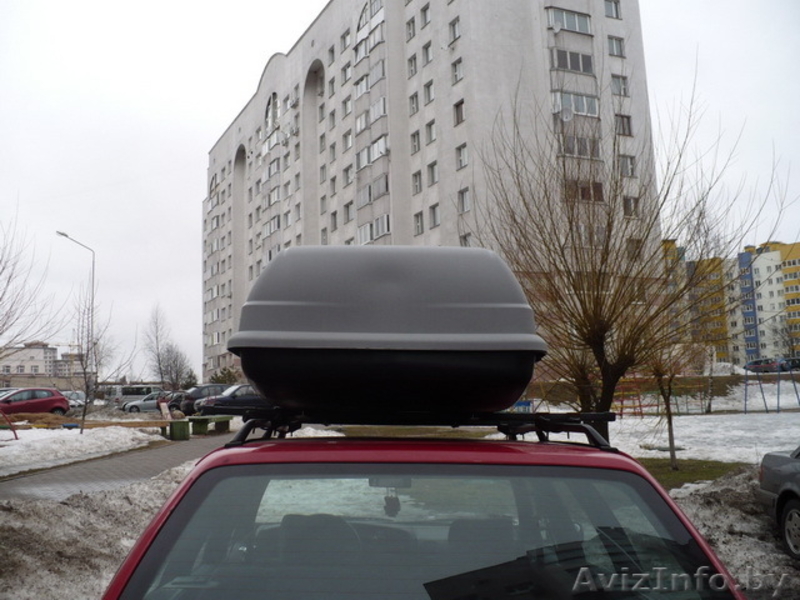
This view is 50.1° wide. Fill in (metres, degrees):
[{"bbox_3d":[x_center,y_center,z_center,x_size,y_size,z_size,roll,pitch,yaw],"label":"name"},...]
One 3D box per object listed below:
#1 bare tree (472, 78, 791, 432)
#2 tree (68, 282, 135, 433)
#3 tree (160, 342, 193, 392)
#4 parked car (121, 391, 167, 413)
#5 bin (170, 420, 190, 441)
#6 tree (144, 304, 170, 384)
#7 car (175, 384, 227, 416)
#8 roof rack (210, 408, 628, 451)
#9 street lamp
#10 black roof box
[{"bbox_3d":[4.622,-0.507,17.000,5.900,7.400,5.600,-1,-6,0],"label":"bare tree"},{"bbox_3d":[-9.425,1.847,27.000,2.100,4.700,2.000,-1,-6,0],"label":"tree"},{"bbox_3d":[-20.910,6.923,80.000,3.000,6.000,3.000,-1,-6,0],"label":"tree"},{"bbox_3d":[-15.855,6.561,55.000,4.400,1.430,1.720,1,-6,-17],"label":"parked car"},{"bbox_3d":[-6.417,3.815,25.000,0.560,0.580,0.560,-1,-6,0],"label":"bin"},{"bbox_3d":[-22.687,5.099,80.000,2.600,9.400,2.600,-1,-6,0],"label":"tree"},{"bbox_3d":[-8.926,5.029,43.000,4.400,1.500,1.750,4,-7,-37],"label":"car"},{"bbox_3d":[0.025,0.460,3.200,1.250,0.130,1.500,-1,-6,-3],"label":"roof rack"},{"bbox_3d":[-14.421,1.266,38.000,1.700,8.600,0.300,1,-6,-17],"label":"street lamp"},{"bbox_3d":[-0.070,0.135,2.980,0.820,0.460,1.680,-1,-6,-3],"label":"black roof box"}]

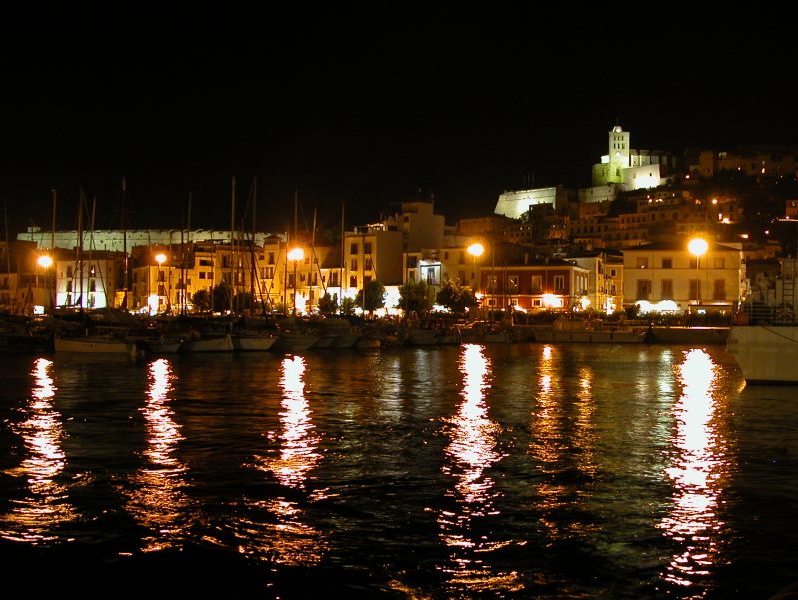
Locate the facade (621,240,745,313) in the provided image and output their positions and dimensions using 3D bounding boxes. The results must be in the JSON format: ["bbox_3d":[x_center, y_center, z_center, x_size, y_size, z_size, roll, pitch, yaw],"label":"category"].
[{"bbox_3d":[39.600,-2.900,114.000,17.000,11.500,9.000,0,0,0],"label":"facade"}]

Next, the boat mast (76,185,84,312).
[{"bbox_3d":[-34.370,-4.760,85.000,0.280,15.040,0.280,0,0,0],"label":"boat mast"}]

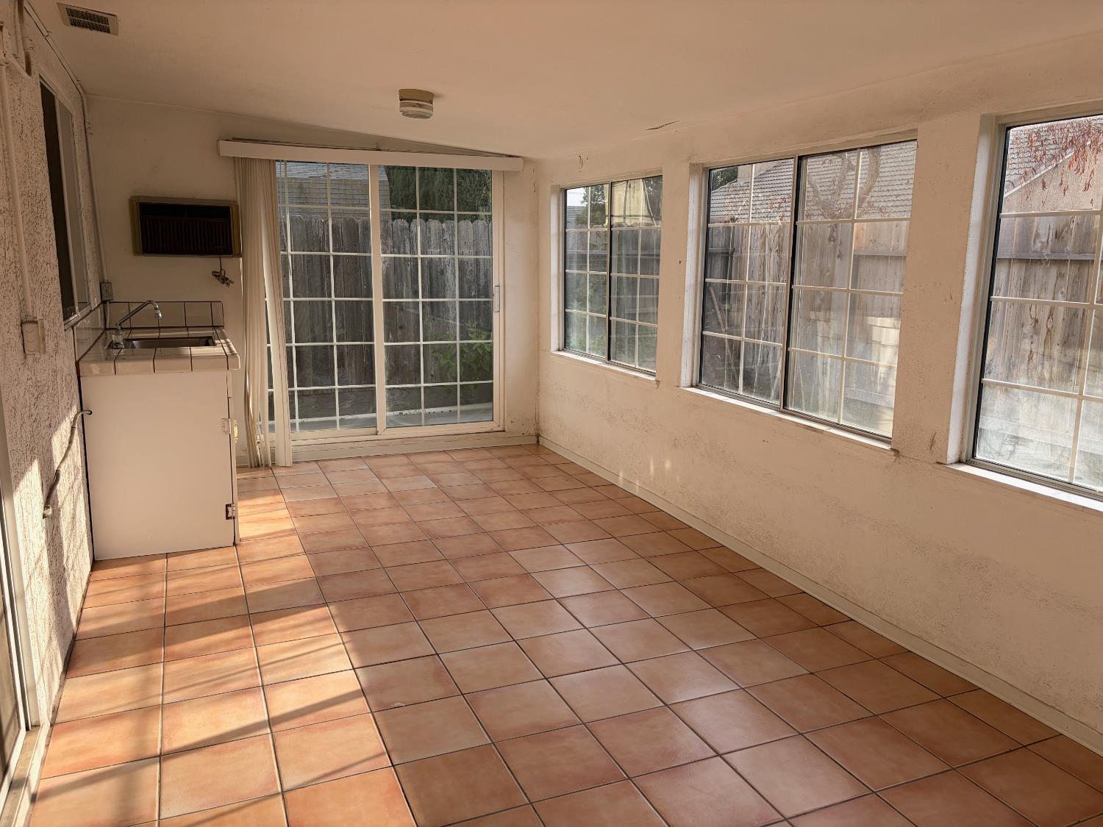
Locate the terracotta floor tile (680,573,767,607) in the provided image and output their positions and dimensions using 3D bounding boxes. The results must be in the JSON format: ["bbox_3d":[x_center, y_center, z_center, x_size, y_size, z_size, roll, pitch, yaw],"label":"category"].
[{"bbox_3d":[0.771,0.791,3.716,0.298,0.012,0.298,-3,12,-23],"label":"terracotta floor tile"}]

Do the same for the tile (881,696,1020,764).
[{"bbox_3d":[1.261,1.009,2.633,0.298,0.012,0.298,-3,12,-23],"label":"tile"}]

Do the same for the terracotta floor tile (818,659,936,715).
[{"bbox_3d":[1.145,0.962,2.919,0.300,0.011,0.300,-3,12,-23],"label":"terracotta floor tile"}]

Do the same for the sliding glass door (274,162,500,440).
[{"bbox_3d":[-1.208,-0.805,5.827,1.845,1.998,0.100,-3,12,-23],"label":"sliding glass door"}]

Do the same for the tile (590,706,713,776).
[{"bbox_3d":[0.304,1.009,2.553,0.298,0.010,0.298,-4,12,-23],"label":"tile"}]

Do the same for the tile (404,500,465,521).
[{"bbox_3d":[-0.673,0.564,4.742,0.299,0.010,0.299,-3,12,-23],"label":"tile"}]

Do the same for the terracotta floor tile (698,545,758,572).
[{"bbox_3d":[0.880,0.718,4.108,0.177,0.010,0.298,-4,12,-23],"label":"terracotta floor tile"}]

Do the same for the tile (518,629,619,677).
[{"bbox_3d":[0.061,0.899,3.103,0.298,0.010,0.298,-4,12,-23],"label":"tile"}]

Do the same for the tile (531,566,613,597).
[{"bbox_3d":[0.094,0.769,3.767,0.299,0.010,0.299,-3,12,-23],"label":"tile"}]

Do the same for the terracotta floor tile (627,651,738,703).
[{"bbox_3d":[0.460,0.933,2.936,0.298,0.012,0.298,-3,12,-23],"label":"terracotta floor tile"}]

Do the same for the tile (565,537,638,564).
[{"bbox_3d":[0.255,0.700,4.162,0.294,0.012,0.294,-3,12,-23],"label":"tile"}]

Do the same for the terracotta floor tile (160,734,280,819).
[{"bbox_3d":[-0.941,1.024,2.348,0.300,0.011,0.300,-3,12,-23],"label":"terracotta floor tile"}]

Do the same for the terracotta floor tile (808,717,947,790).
[{"bbox_3d":[0.982,1.027,2.510,0.298,0.012,0.298,-3,12,-23],"label":"terracotta floor tile"}]

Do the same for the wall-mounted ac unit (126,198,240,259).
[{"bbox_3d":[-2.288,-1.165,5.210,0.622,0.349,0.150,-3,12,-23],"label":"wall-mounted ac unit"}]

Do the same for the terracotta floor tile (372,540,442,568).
[{"bbox_3d":[-0.708,0.697,4.087,0.300,0.011,0.300,-3,12,-23],"label":"terracotta floor tile"}]

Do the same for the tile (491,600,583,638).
[{"bbox_3d":[-0.060,0.839,3.357,0.298,0.010,0.298,-3,12,-23],"label":"tile"}]

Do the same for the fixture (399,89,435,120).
[{"bbox_3d":[-0.662,-1.513,4.057,0.168,0.105,0.168,1,10,-24],"label":"fixture"}]

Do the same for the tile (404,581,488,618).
[{"bbox_3d":[-0.465,0.803,3.525,0.299,0.010,0.299,-3,12,-23],"label":"tile"}]

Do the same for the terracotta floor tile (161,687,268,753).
[{"bbox_3d":[-1.058,0.962,2.605,0.298,0.012,0.298,-3,12,-23],"label":"terracotta floor tile"}]

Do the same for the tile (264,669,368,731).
[{"bbox_3d":[-0.778,0.945,2.729,0.298,0.012,0.298,-3,12,-23],"label":"tile"}]

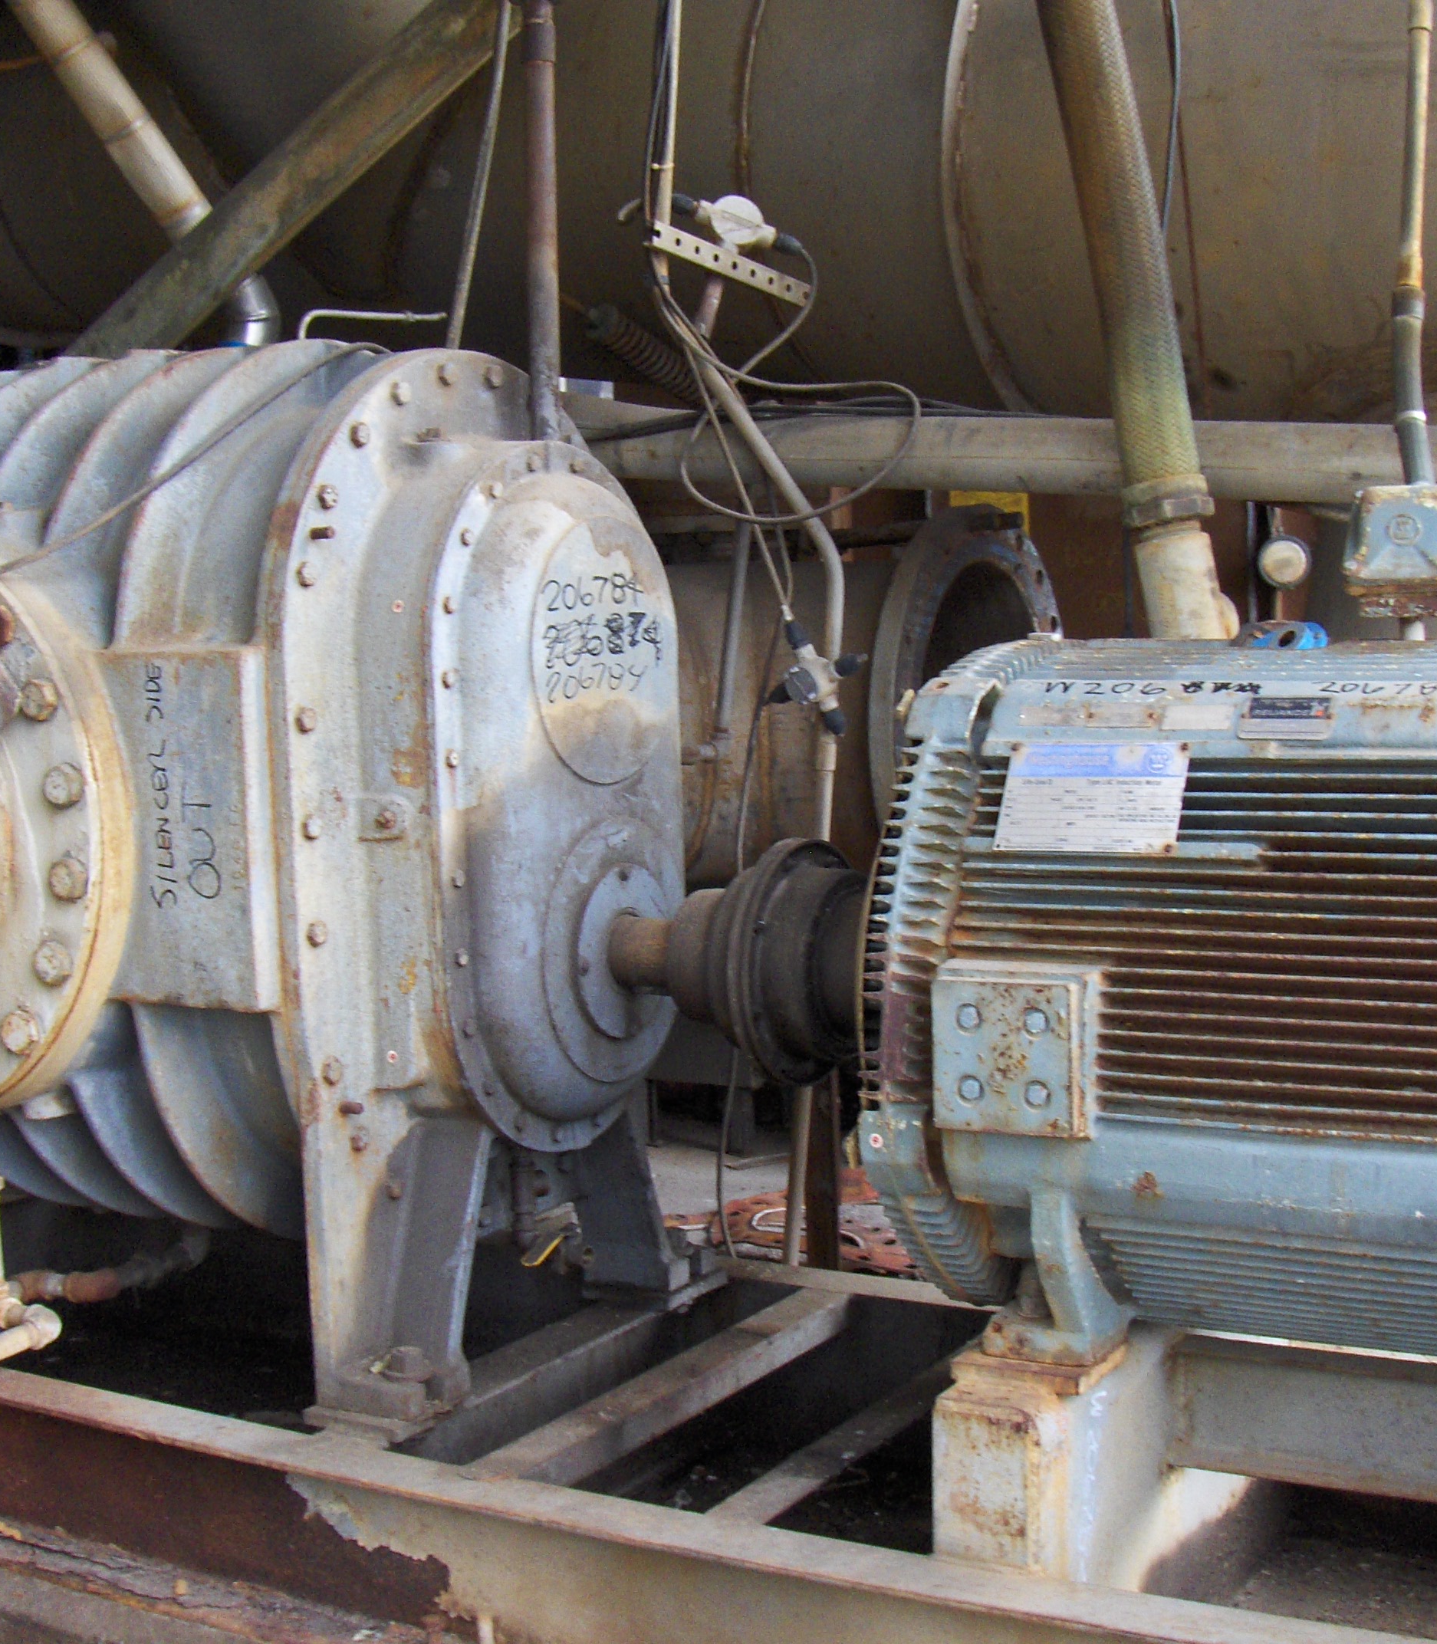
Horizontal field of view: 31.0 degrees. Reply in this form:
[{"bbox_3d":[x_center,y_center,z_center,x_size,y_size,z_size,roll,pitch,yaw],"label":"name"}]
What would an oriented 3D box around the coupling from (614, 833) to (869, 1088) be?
[{"bbox_3d":[0.048,0.170,3.200,0.375,0.300,0.300,1,7,32],"label":"coupling"}]

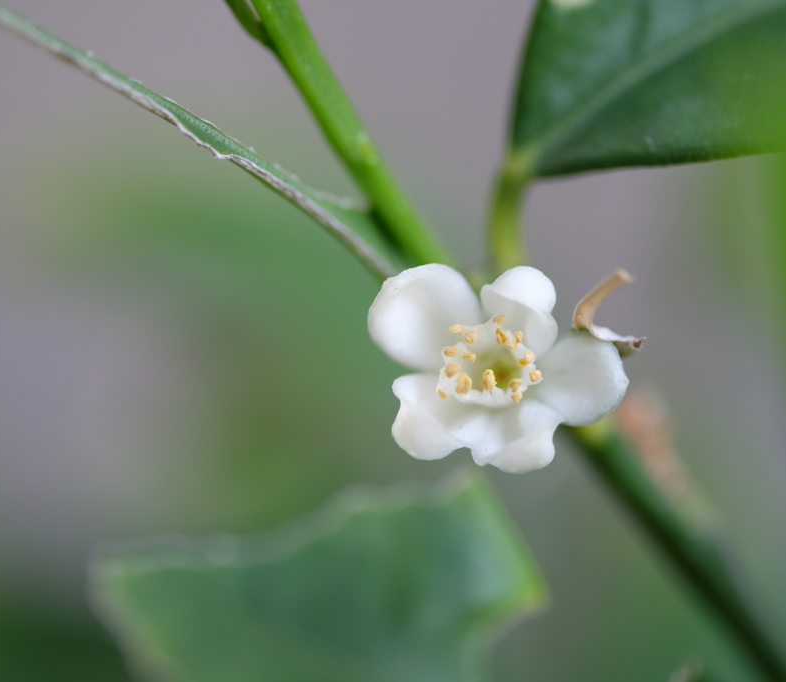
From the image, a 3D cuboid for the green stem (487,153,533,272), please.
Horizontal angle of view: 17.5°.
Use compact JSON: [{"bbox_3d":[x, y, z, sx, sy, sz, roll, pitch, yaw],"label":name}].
[{"bbox_3d":[0.010,-0.010,0.212,0.003,0.010,0.003,8,12,0],"label":"green stem"}]

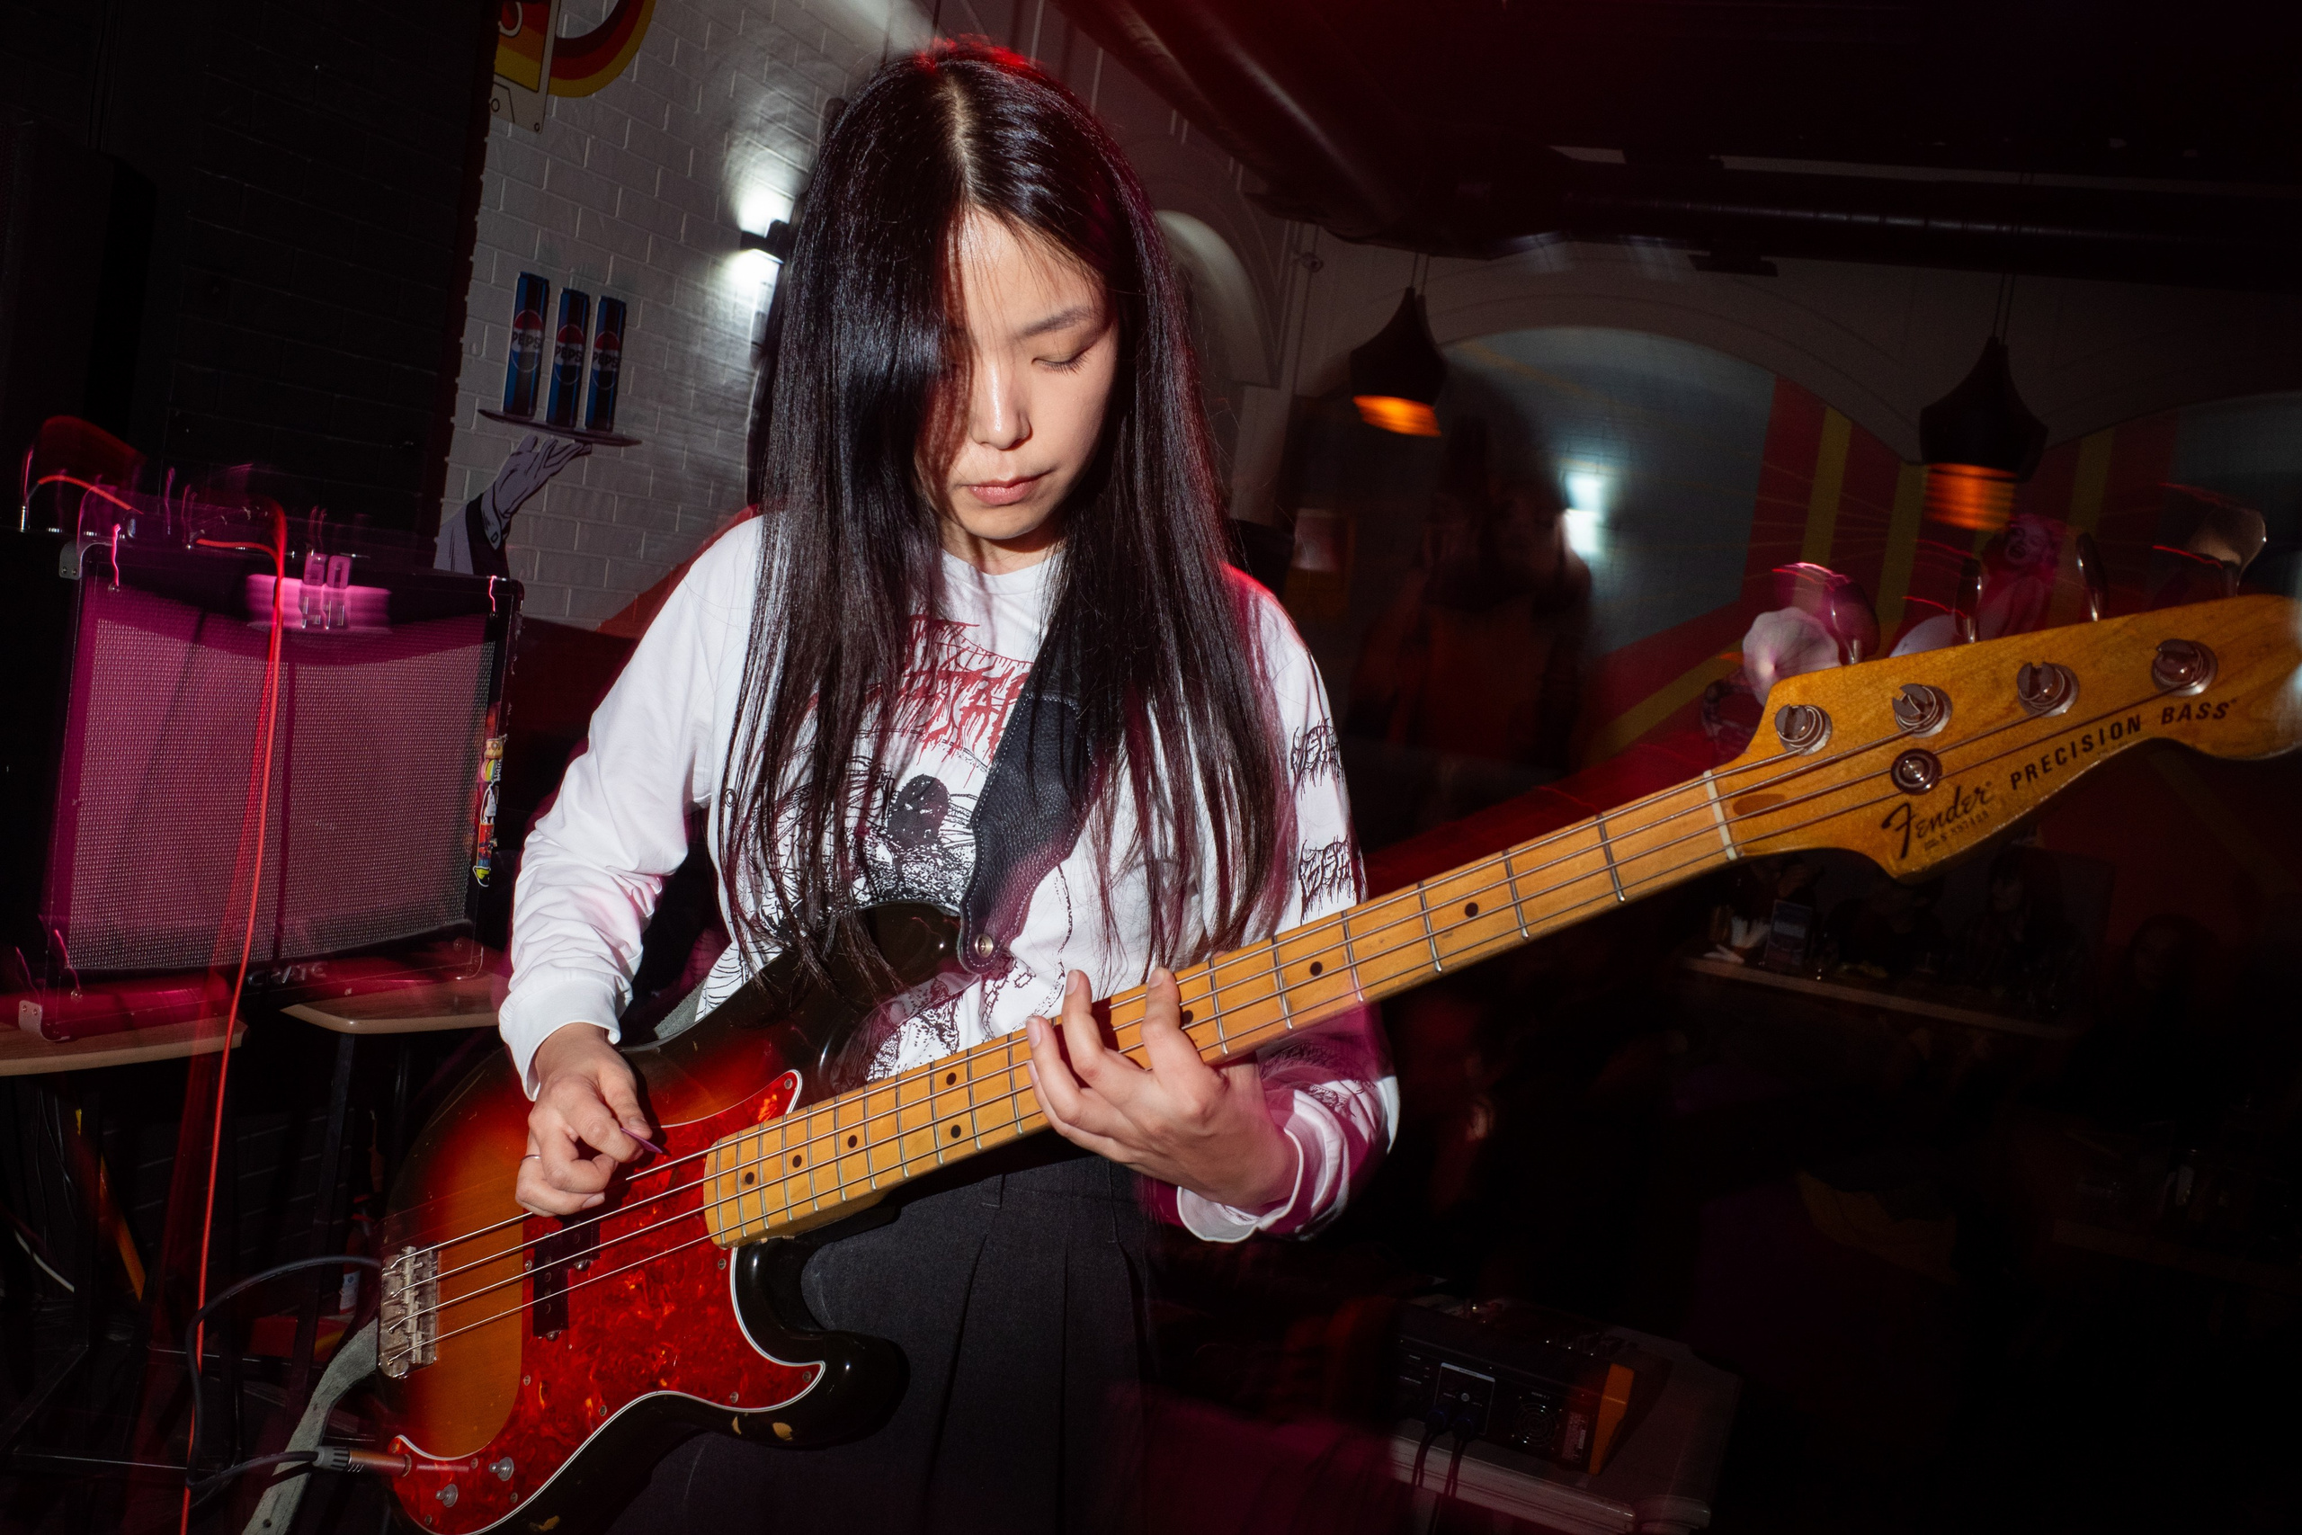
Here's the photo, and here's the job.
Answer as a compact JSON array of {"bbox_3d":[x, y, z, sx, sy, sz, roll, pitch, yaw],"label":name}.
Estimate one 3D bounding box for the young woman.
[{"bbox_3d":[-0.150,0.400,1.090,0.550,1.610,0.420,7,3,3],"label":"young woman"}]

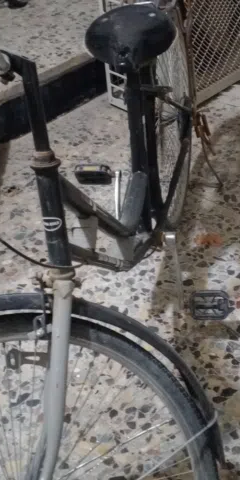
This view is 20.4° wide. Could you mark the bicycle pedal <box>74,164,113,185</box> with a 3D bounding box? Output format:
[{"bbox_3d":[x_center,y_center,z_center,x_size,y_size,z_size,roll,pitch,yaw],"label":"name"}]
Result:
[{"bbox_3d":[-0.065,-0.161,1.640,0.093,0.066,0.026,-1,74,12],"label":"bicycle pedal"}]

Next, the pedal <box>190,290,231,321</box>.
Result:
[{"bbox_3d":[0.217,0.158,1.600,0.094,0.026,0.066,-1,61,12],"label":"pedal"}]

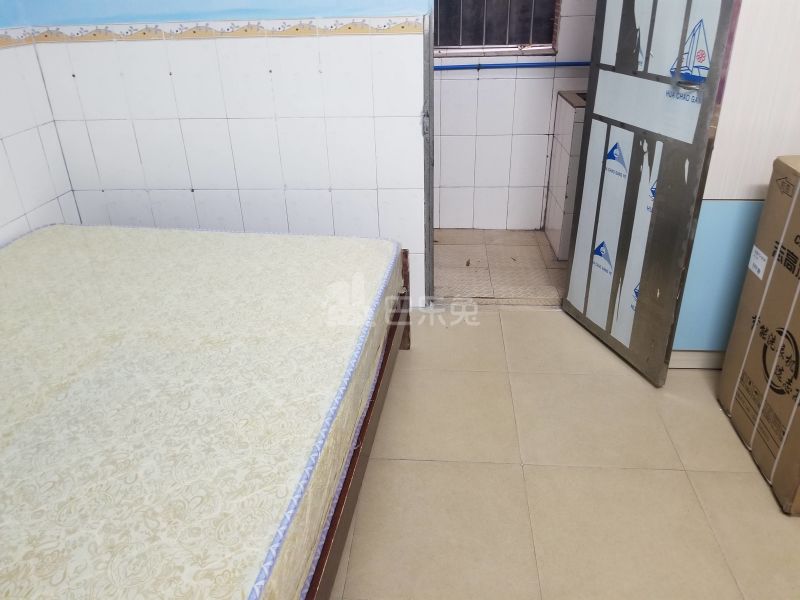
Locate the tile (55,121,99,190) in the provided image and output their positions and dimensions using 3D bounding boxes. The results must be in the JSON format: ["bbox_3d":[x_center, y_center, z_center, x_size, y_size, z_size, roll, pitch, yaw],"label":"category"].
[{"bbox_3d":[-1.368,-0.614,2.567,0.138,0.298,0.010,0,28,4],"label":"tile"}]

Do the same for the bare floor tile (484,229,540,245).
[{"bbox_3d":[0.651,-0.364,3.533,0.300,0.010,0.243,1,28,4],"label":"bare floor tile"}]

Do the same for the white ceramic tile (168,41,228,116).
[{"bbox_3d":[-0.801,-0.867,2.375,0.200,0.293,0.010,1,29,4],"label":"white ceramic tile"}]

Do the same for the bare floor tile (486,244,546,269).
[{"bbox_3d":[0.628,-0.232,3.280,0.302,0.010,0.302,1,28,3],"label":"bare floor tile"}]

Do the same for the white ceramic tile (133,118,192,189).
[{"bbox_3d":[-0.999,-0.612,2.548,0.200,0.300,0.010,0,28,3],"label":"white ceramic tile"}]

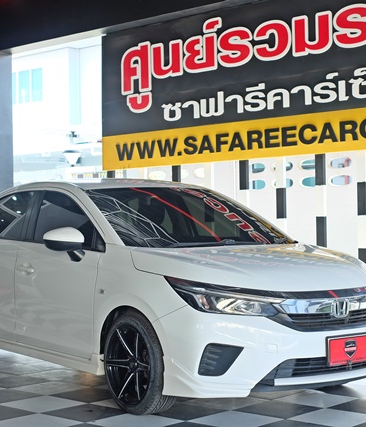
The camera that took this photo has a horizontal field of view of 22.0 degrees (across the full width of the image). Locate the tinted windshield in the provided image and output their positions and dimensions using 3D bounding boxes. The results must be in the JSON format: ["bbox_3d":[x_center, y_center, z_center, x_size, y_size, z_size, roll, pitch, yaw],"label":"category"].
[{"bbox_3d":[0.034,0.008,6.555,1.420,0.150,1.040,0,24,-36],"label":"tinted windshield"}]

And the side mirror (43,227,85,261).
[{"bbox_3d":[-0.754,0.188,6.032,0.240,0.225,0.170,0,-1,-36],"label":"side mirror"}]

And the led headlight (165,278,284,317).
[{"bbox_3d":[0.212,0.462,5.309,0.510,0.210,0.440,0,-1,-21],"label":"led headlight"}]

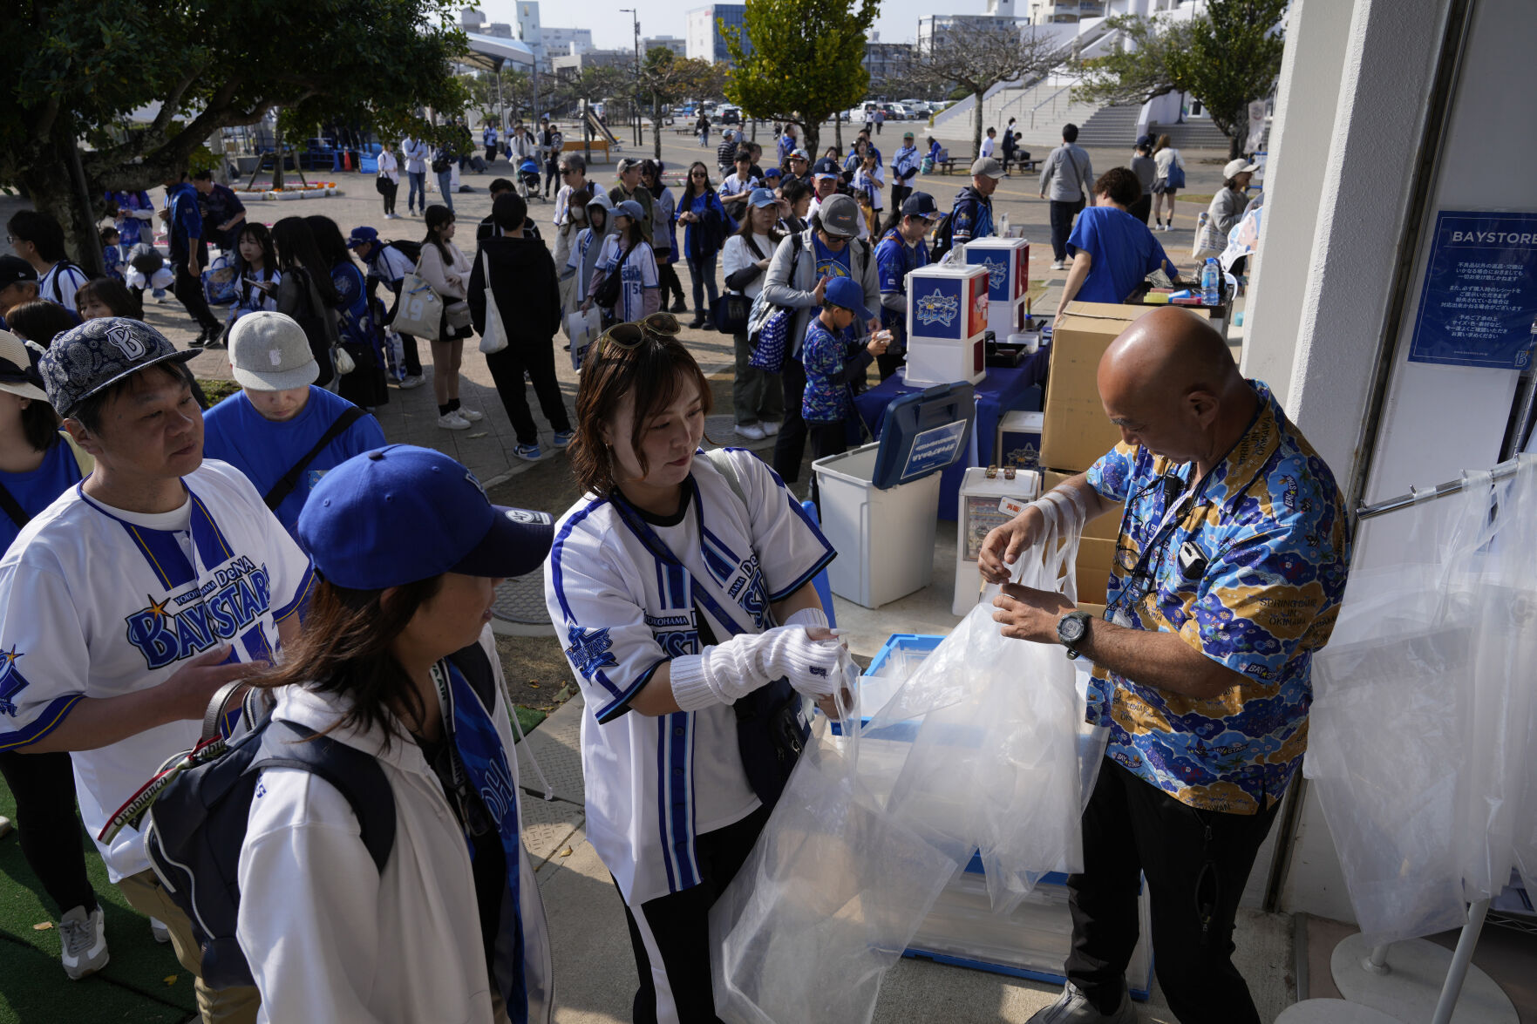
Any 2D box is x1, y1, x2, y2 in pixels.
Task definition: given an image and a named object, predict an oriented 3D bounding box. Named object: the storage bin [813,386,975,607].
[{"bbox_3d":[0.547,-0.082,4.896,0.450,0.960,0.460,-17,26,-36],"label":"storage bin"}]

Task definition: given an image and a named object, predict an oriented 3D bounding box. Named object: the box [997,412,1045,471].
[{"bbox_3d":[1.269,-0.170,5.167,0.310,0.550,0.330,5,22,15],"label":"box"}]

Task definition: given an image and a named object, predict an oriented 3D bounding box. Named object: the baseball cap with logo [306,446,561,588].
[{"bbox_3d":[-0.391,-0.008,1.206,0.270,0.154,0.180,-17,24,-22],"label":"baseball cap with logo"}]

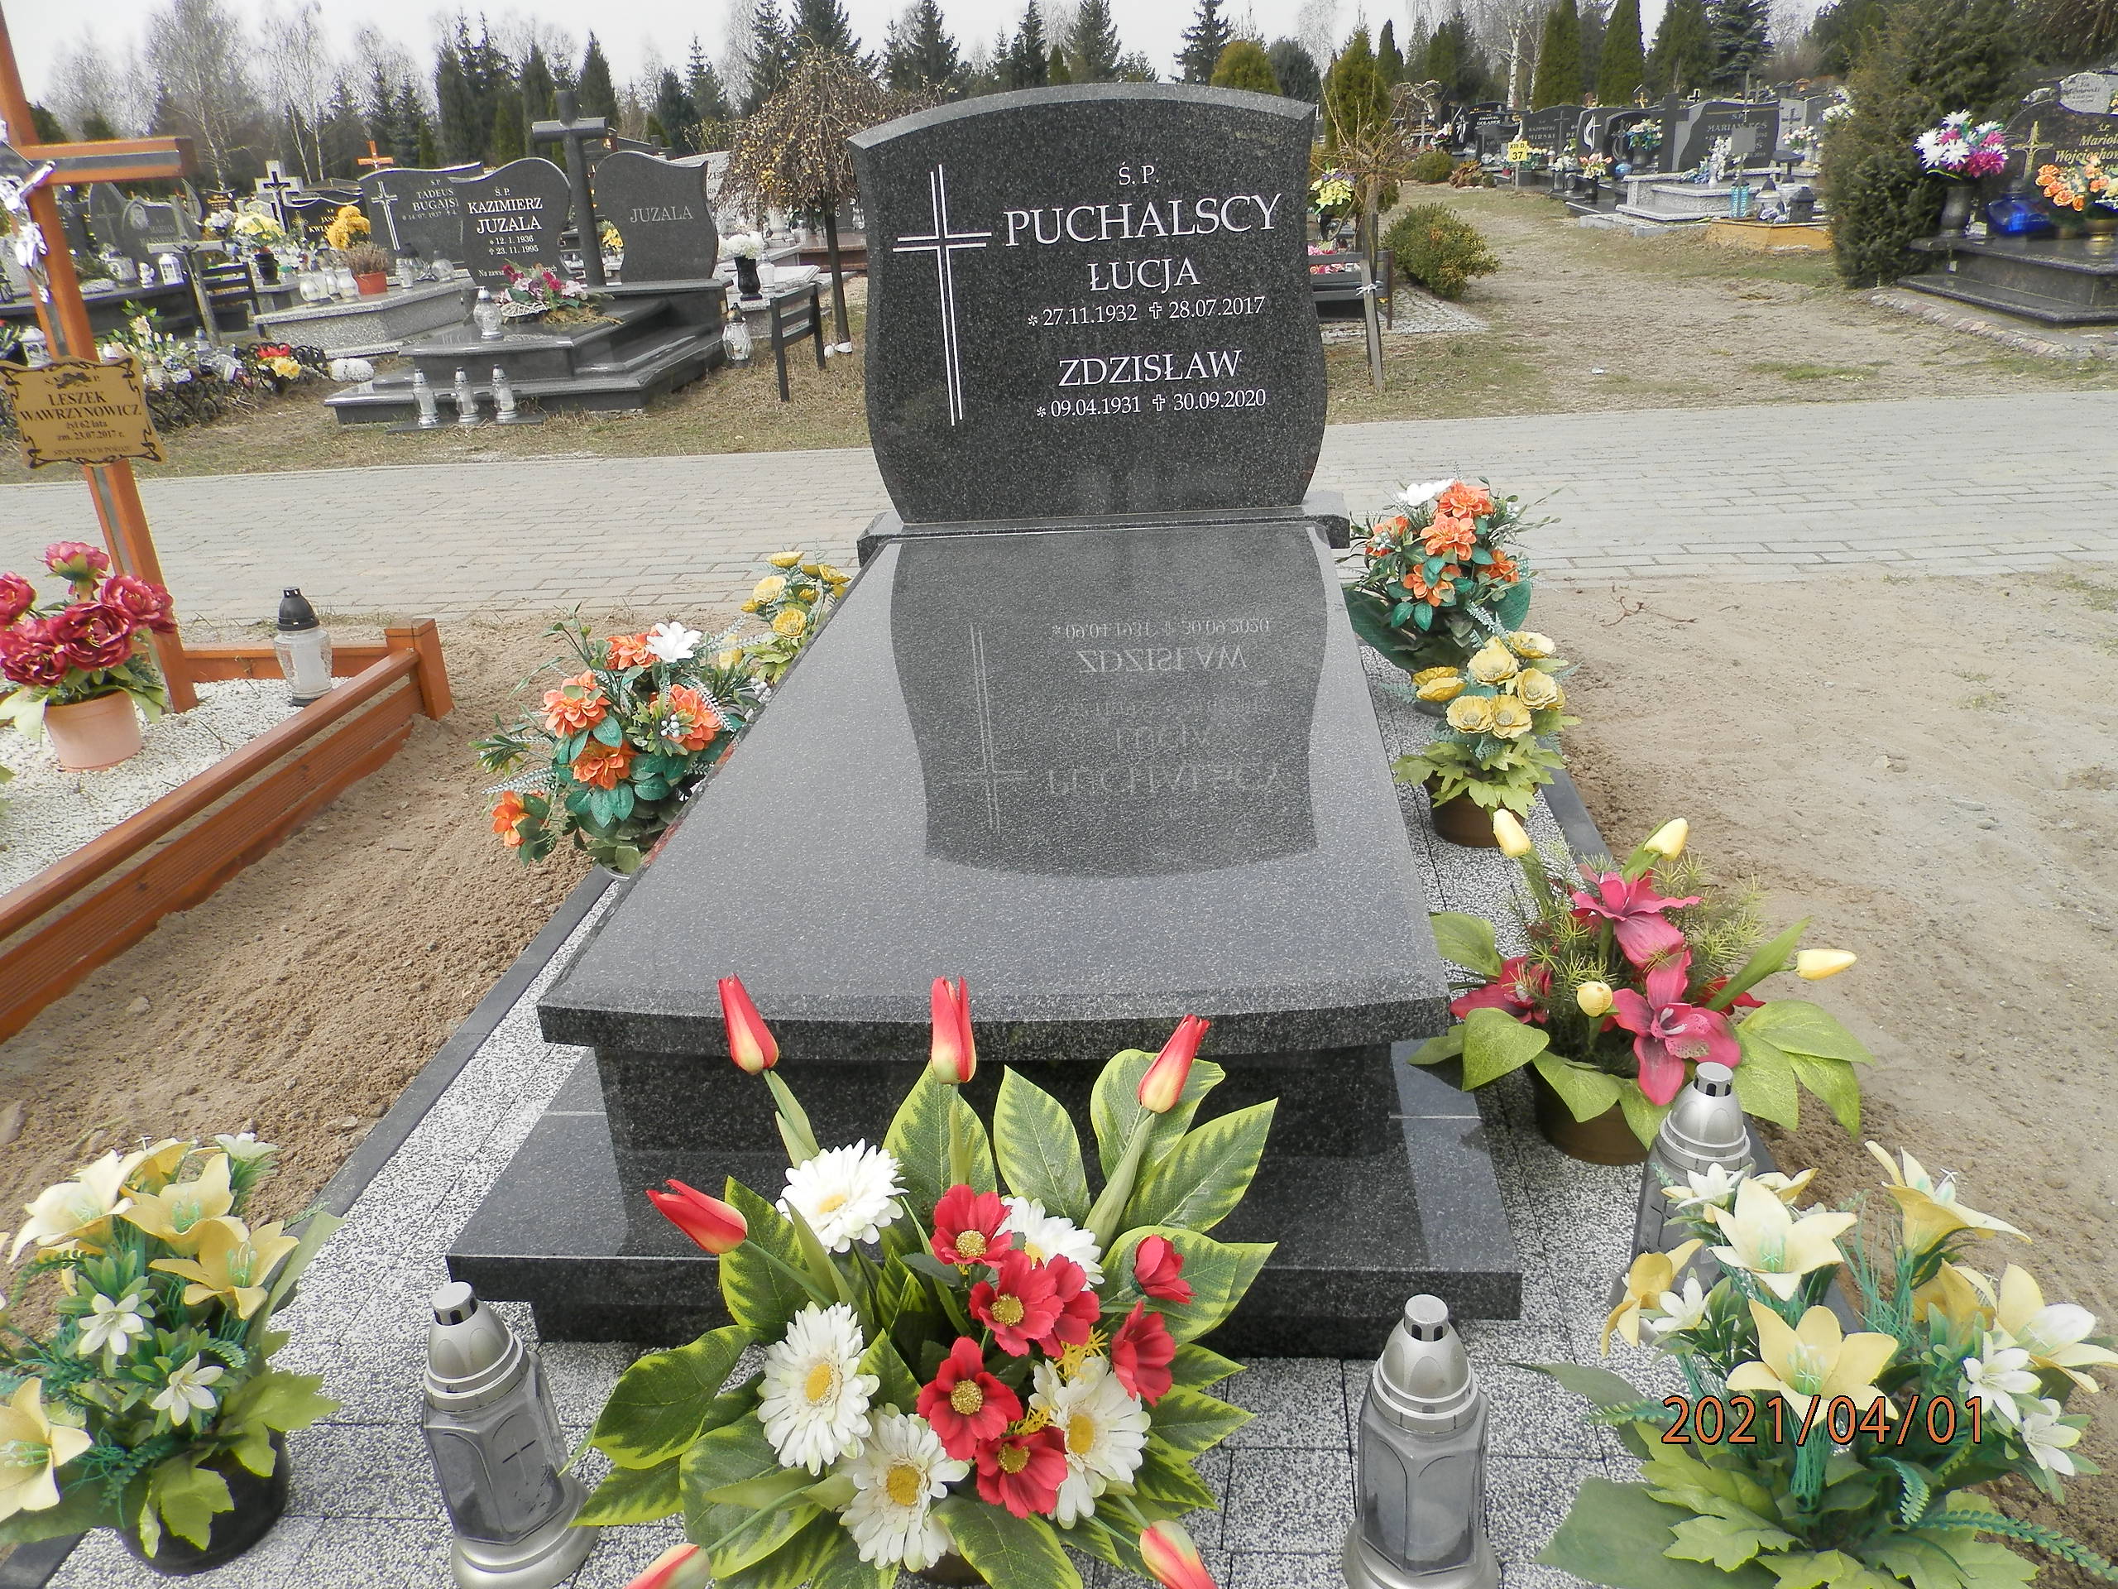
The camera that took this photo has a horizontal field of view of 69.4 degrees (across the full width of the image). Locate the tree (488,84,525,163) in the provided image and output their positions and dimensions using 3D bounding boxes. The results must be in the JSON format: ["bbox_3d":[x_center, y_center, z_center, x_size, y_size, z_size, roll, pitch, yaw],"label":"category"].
[{"bbox_3d":[-11.316,-13.078,31.576,0.820,2.899,0.820,-1,23,7],"label":"tree"}]

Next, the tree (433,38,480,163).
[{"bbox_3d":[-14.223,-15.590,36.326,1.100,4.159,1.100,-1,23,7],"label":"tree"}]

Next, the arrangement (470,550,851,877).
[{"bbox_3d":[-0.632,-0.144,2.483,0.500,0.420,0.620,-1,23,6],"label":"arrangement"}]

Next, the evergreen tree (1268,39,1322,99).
[{"bbox_3d":[3.831,-10.750,24.504,1.300,2.478,1.300,-1,23,6],"label":"evergreen tree"}]

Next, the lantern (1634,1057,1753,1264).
[{"bbox_3d":[0.587,0.361,1.406,0.135,0.258,0.135,16,30,38],"label":"lantern"}]

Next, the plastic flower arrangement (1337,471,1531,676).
[{"bbox_3d":[0.690,-0.359,2.764,0.350,0.400,0.330,-1,23,6],"label":"plastic flower arrangement"}]

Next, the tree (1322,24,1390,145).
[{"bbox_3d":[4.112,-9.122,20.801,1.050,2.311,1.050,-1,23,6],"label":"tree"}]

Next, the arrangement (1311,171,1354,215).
[{"bbox_3d":[1.775,-3.947,10.037,0.340,0.320,0.320,-1,23,6],"label":"arrangement"}]

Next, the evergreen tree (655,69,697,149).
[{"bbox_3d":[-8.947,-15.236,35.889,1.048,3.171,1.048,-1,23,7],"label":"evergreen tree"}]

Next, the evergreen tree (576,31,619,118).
[{"bbox_3d":[-10.580,-15.122,35.054,1.150,4.083,1.150,-1,23,6],"label":"evergreen tree"}]

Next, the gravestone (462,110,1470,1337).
[{"bbox_3d":[-0.013,-0.387,2.139,0.966,1.135,2.090,-1,23,7],"label":"gravestone"}]

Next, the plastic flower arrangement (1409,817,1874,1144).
[{"bbox_3d":[0.605,0.224,1.626,0.420,0.340,0.370,-1,23,7],"label":"plastic flower arrangement"}]

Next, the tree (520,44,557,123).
[{"bbox_3d":[-12.453,-15.841,36.862,0.957,3.970,0.957,-1,23,7],"label":"tree"}]

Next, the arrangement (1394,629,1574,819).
[{"bbox_3d":[0.662,-0.083,2.366,0.270,0.310,0.250,-1,23,7],"label":"arrangement"}]

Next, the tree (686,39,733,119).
[{"bbox_3d":[-10.848,-20.524,46.974,2.000,4.839,2.000,-1,23,6],"label":"tree"}]

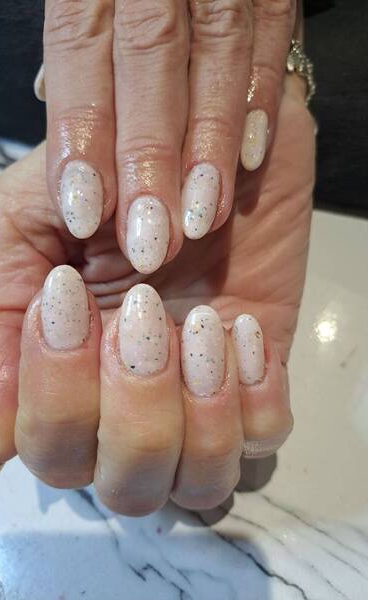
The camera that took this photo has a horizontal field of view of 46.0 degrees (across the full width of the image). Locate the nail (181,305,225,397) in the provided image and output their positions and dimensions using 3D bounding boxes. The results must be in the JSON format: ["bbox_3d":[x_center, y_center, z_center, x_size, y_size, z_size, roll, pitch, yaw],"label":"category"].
[{"bbox_3d":[0.005,0.013,0.117,0.012,0.005,0.025,-4,70,2],"label":"nail"}]

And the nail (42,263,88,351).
[{"bbox_3d":[-0.031,0.002,0.114,0.012,0.005,0.024,3,70,-8],"label":"nail"}]

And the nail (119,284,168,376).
[{"bbox_3d":[-0.011,0.008,0.115,0.013,0.005,0.025,-2,70,-3],"label":"nail"}]

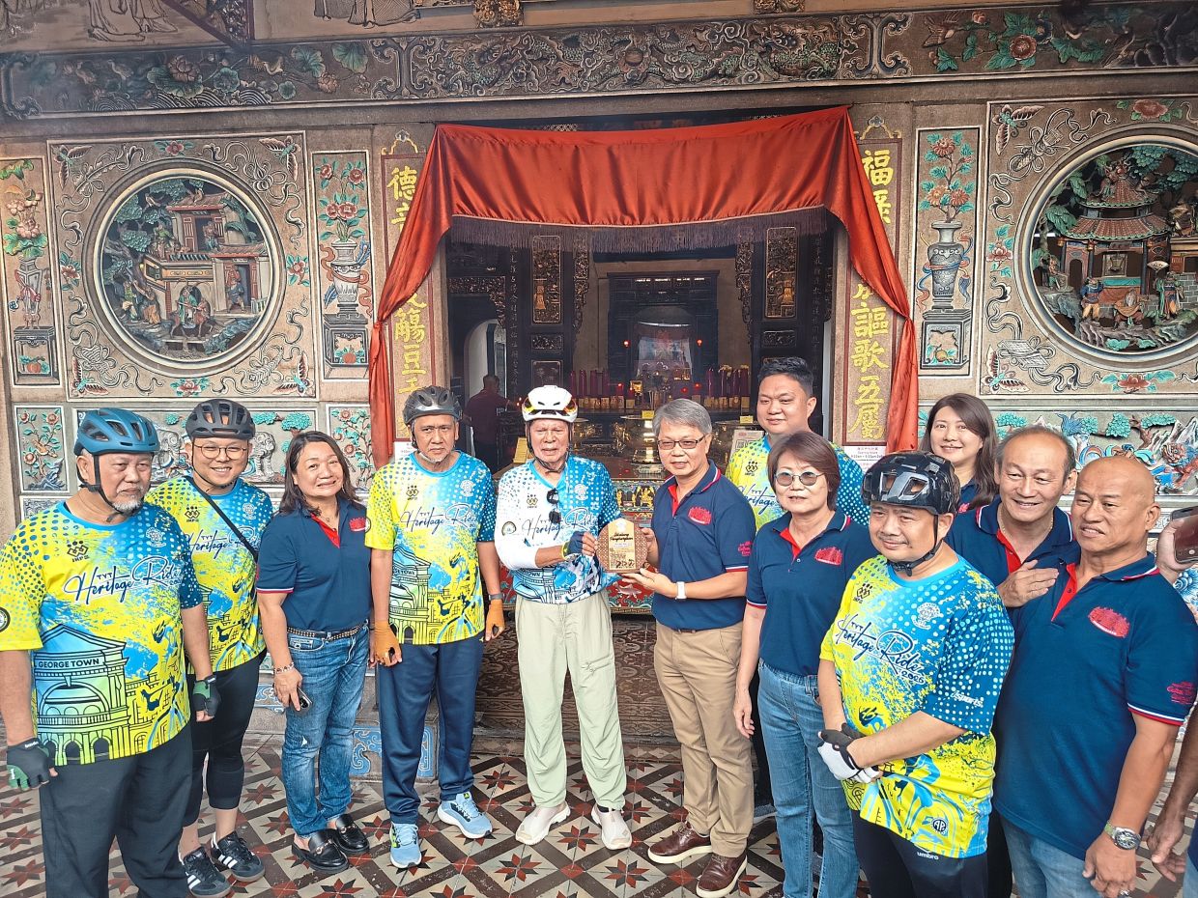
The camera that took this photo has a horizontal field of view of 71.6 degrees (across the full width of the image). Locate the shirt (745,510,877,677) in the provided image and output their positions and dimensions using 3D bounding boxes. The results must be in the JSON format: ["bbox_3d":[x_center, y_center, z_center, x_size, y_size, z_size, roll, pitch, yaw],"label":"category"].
[{"bbox_3d":[0.658,0.423,2.522,0.450,0.500,0.280,3,8,25],"label":"shirt"}]

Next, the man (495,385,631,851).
[{"bbox_3d":[-0.129,0.626,3.163,0.520,1.730,0.420,-1,7,0],"label":"man"}]

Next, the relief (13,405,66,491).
[{"bbox_3d":[-2.704,0.004,4.035,0.250,0.415,0.050,0,7,6],"label":"relief"}]

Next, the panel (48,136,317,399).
[{"bbox_3d":[-1.928,-0.824,3.852,1.255,1.210,0.120,0,7,6],"label":"panel"}]

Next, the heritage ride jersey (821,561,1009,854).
[{"bbox_3d":[0.791,0.633,2.091,0.500,0.740,0.360,6,10,42],"label":"heritage ride jersey"}]

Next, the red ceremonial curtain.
[{"bbox_3d":[0.151,-0.665,3.577,2.360,1.500,0.200,0,7,6],"label":"red ceremonial curtain"}]

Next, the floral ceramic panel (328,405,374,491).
[{"bbox_3d":[-1.150,-0.002,3.881,0.240,0.410,0.050,0,7,6],"label":"floral ceramic panel"}]

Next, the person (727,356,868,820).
[{"bbox_3d":[0.709,0.594,2.995,0.530,1.820,0.360,4,9,34],"label":"person"}]

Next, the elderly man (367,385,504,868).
[{"bbox_3d":[-0.613,0.632,3.150,0.510,1.730,0.380,-3,8,-20],"label":"elderly man"}]

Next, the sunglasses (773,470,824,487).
[{"bbox_3d":[0.589,0.089,2.395,0.145,0.046,0.135,3,8,28],"label":"sunglasses"}]

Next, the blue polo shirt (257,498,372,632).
[{"bbox_3d":[-1.018,0.411,3.050,0.450,0.510,0.290,-6,9,-36],"label":"blue polo shirt"}]

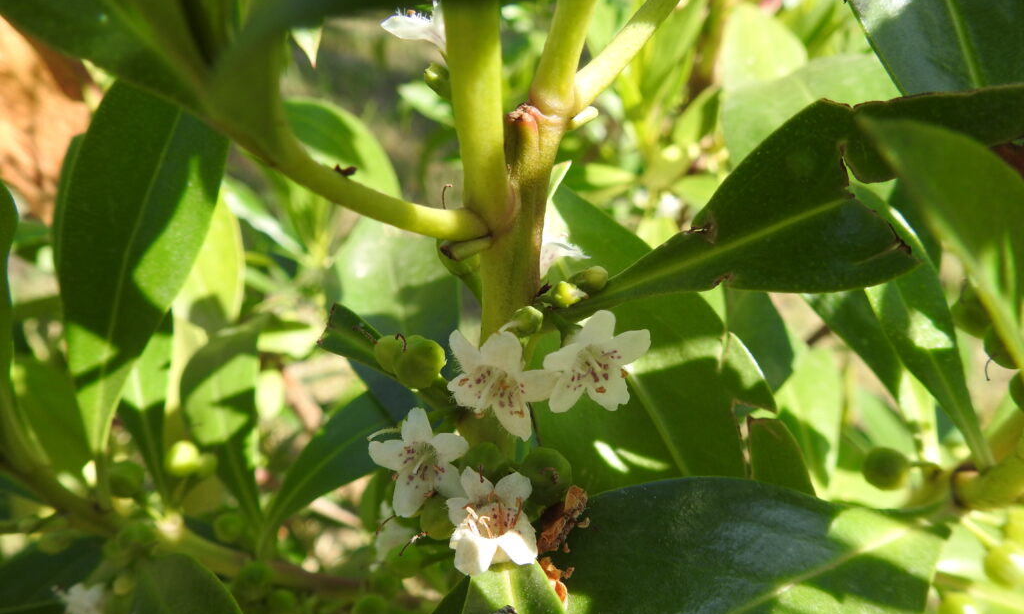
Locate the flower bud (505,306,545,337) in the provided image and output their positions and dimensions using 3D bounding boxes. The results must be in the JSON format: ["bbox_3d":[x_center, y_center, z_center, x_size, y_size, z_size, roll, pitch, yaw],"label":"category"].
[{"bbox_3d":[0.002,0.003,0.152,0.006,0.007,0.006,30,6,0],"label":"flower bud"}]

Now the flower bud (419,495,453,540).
[{"bbox_3d":[-0.011,0.031,0.124,0.007,0.007,0.007,0,24,0],"label":"flower bud"}]

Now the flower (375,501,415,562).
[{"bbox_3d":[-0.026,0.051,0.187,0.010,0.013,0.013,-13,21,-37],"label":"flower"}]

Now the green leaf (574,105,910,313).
[{"bbox_3d":[0.040,-0.015,0.153,0.064,0.036,0.014,-21,-12,-6],"label":"green leaf"}]

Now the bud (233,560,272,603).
[{"bbox_3d":[-0.049,0.051,0.155,0.007,0.007,0.007,0,24,0],"label":"bud"}]

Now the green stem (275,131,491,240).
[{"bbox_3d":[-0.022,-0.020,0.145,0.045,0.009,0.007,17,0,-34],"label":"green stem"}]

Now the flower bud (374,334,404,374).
[{"bbox_3d":[-0.018,0.007,0.124,0.006,0.006,0.006,0,24,0],"label":"flower bud"}]

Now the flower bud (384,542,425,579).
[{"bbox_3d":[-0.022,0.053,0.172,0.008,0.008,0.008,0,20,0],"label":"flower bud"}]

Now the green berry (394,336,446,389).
[{"bbox_3d":[-0.015,0.009,0.133,0.008,0.008,0.008,0,22,0],"label":"green berry"}]

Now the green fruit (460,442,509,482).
[{"bbox_3d":[-0.005,0.026,0.140,0.007,0.007,0.007,0,22,0],"label":"green fruit"}]

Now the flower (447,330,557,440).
[{"bbox_3d":[-0.002,0.014,0.151,0.019,0.019,0.011,2,9,8],"label":"flower"}]

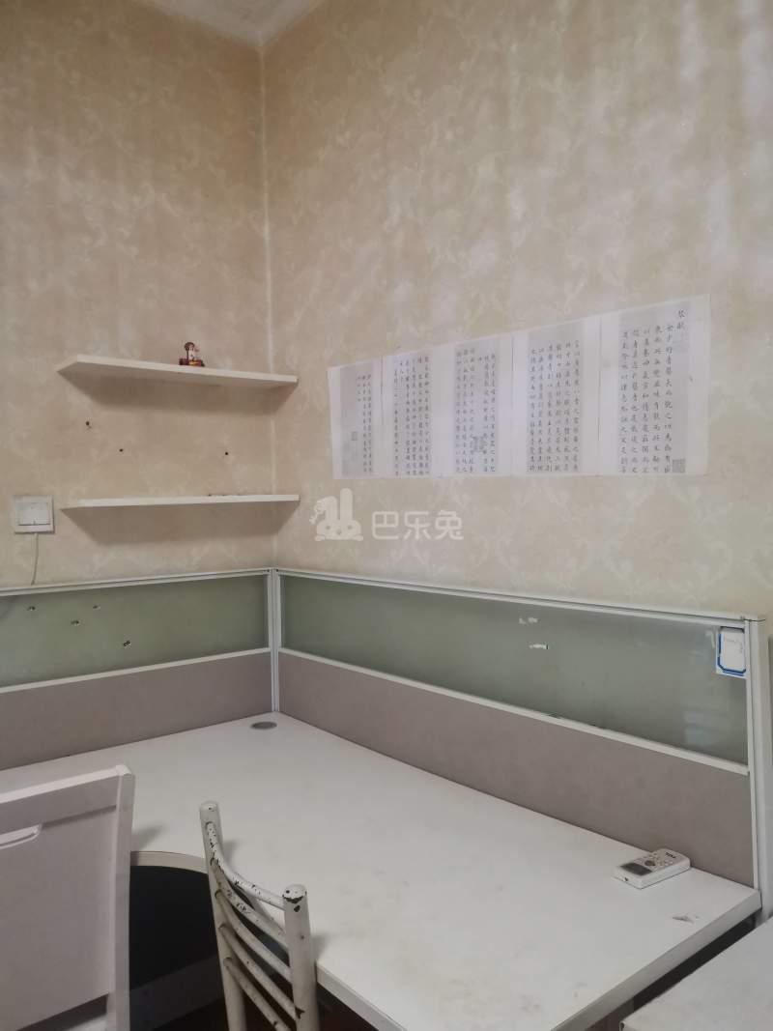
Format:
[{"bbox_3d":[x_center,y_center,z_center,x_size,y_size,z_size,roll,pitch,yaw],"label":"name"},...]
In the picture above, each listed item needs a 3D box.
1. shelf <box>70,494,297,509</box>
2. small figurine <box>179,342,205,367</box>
[{"bbox_3d":[-0.521,-0.038,2.106,0.606,0.017,0.139,-2,2,-39],"label":"shelf"},{"bbox_3d":[-0.506,-0.411,2.092,0.058,0.066,0.050,-2,2,-31],"label":"small figurine"}]

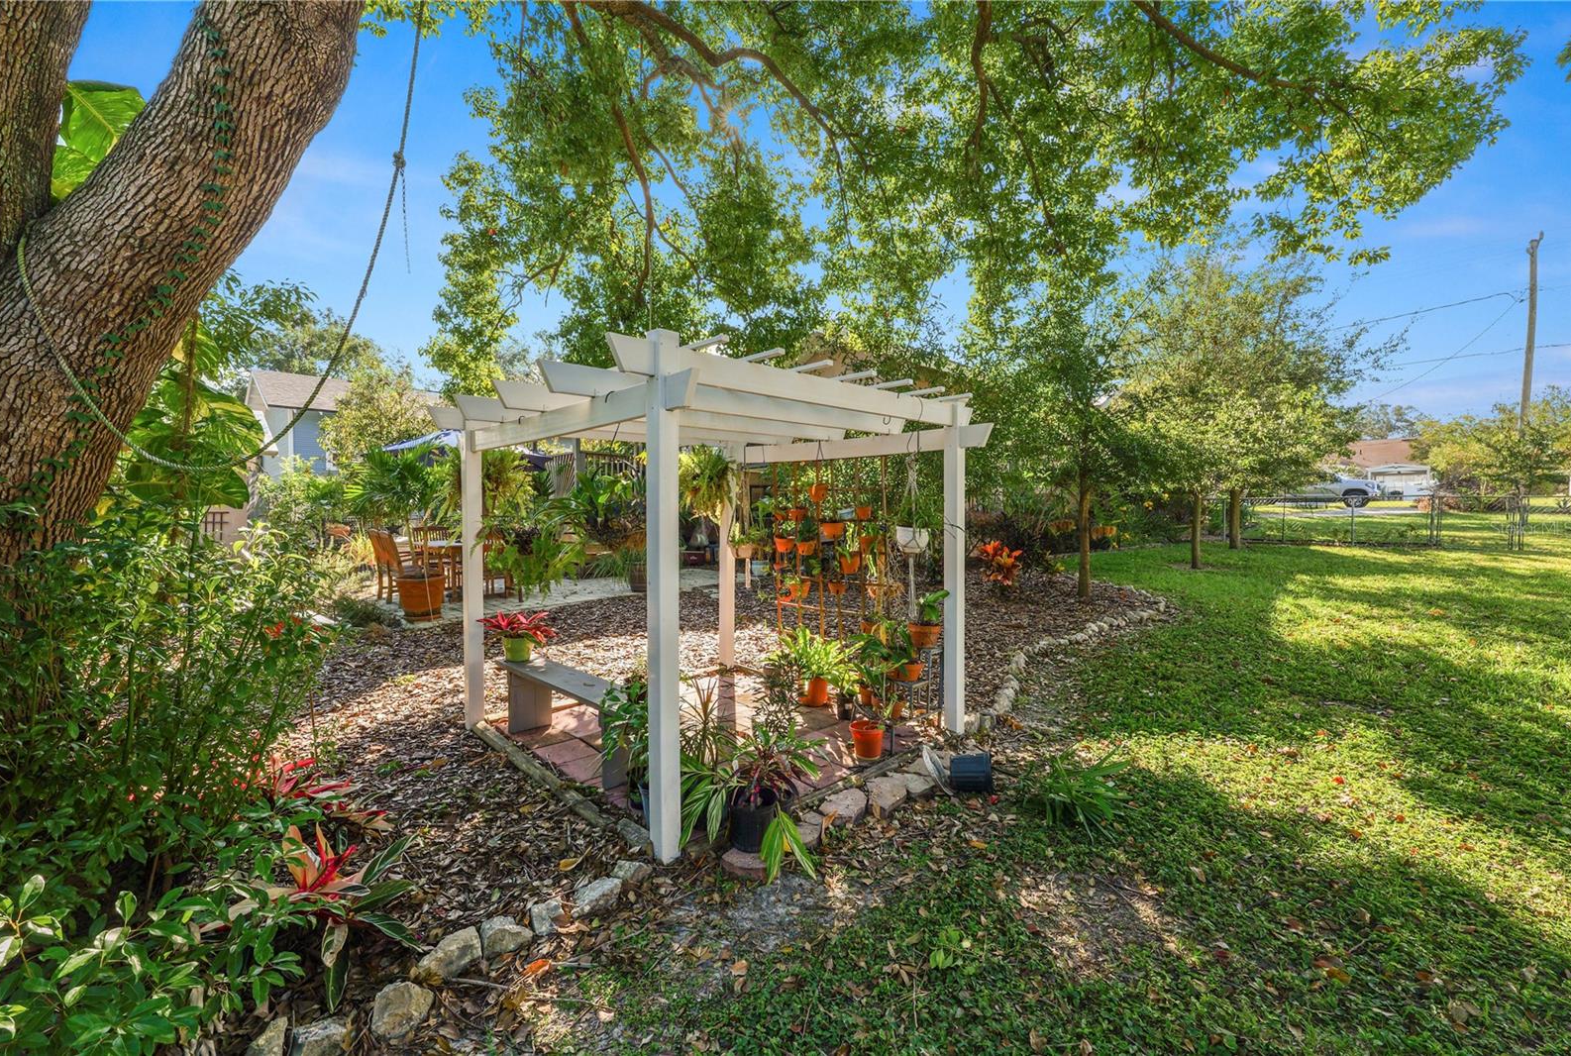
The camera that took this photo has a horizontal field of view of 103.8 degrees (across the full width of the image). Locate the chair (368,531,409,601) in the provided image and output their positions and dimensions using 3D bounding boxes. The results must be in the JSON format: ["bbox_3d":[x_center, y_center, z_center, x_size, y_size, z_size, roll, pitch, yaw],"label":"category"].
[{"bbox_3d":[-5.143,0.499,8.150,0.580,0.950,0.550,-2,3,-41],"label":"chair"}]

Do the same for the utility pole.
[{"bbox_3d":[29.678,-6.165,24.724,0.300,11.200,0.300,-2,3,-40],"label":"utility pole"}]

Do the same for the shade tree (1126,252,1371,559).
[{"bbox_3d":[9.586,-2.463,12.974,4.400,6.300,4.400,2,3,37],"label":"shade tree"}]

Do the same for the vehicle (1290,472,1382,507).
[{"bbox_3d":[25.936,-1.922,30.390,1.900,1.800,5.400,-2,3,-43],"label":"vehicle"}]

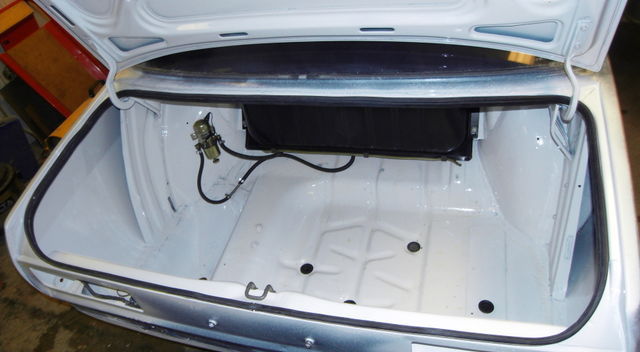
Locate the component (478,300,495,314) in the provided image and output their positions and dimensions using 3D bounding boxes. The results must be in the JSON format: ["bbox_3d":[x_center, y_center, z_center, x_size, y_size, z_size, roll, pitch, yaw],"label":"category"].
[{"bbox_3d":[0.467,0.369,1.247,0.041,0.012,0.041,4,53,15],"label":"component"}]

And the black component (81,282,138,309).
[{"bbox_3d":[-0.509,0.288,1.078,0.145,0.045,0.040,4,53,15],"label":"black component"}]

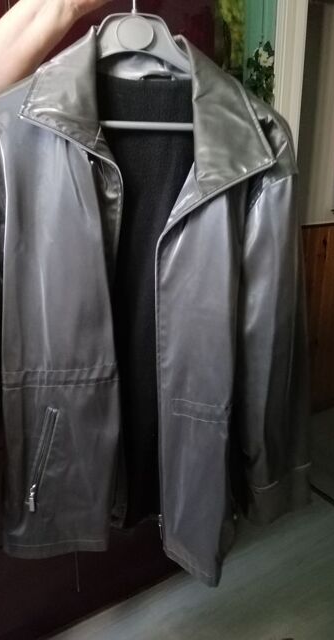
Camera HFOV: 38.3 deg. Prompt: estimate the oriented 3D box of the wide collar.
[{"bbox_3d":[-0.023,-0.262,0.625,0.320,0.205,0.140,0,17,3],"label":"wide collar"}]

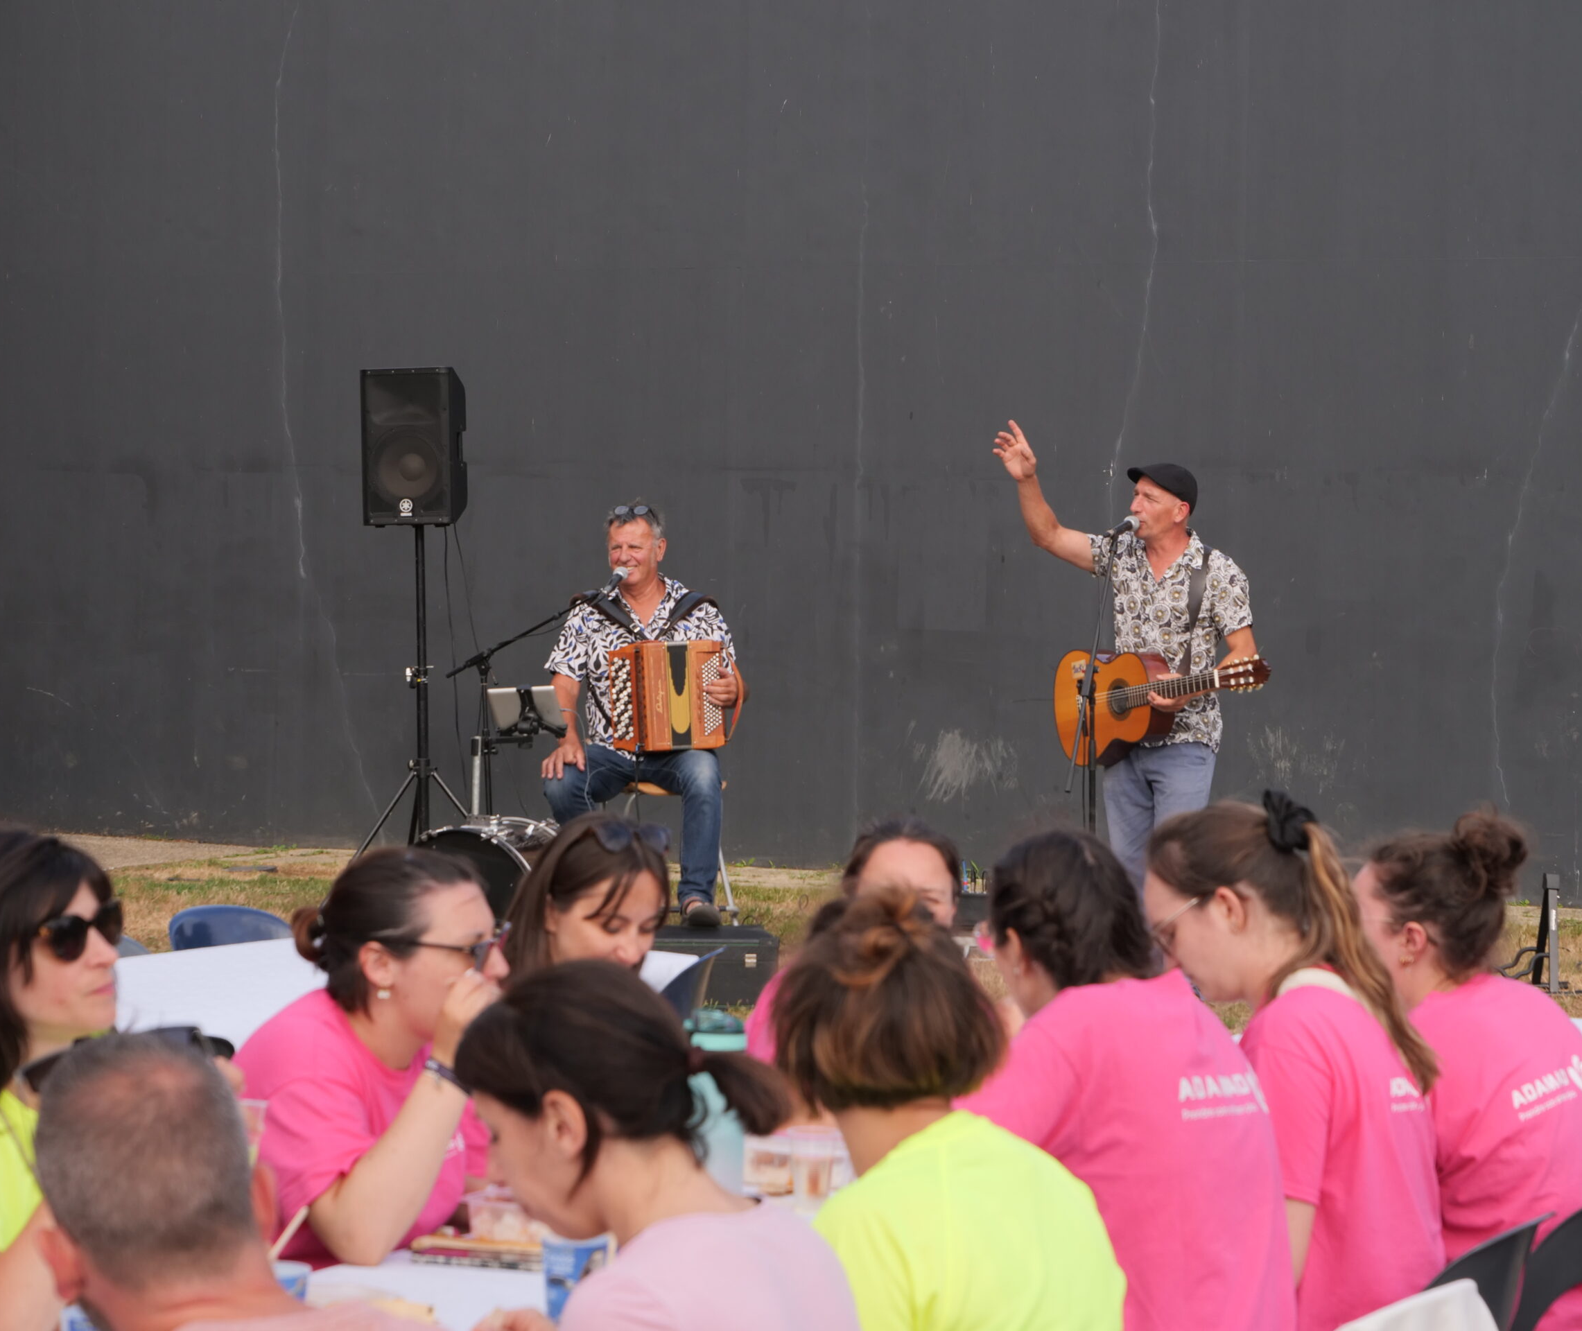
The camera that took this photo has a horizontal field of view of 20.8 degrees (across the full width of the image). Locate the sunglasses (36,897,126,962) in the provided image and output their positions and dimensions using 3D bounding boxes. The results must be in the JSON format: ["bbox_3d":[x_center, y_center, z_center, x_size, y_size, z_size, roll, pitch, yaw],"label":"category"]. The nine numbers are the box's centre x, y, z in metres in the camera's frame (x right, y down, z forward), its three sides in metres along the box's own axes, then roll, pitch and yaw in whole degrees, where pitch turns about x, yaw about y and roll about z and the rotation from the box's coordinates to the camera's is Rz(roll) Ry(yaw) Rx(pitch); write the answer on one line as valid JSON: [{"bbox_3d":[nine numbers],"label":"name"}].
[{"bbox_3d":[-0.865,0.303,4.965,0.145,0.050,0.145,2,8,40],"label":"sunglasses"}]

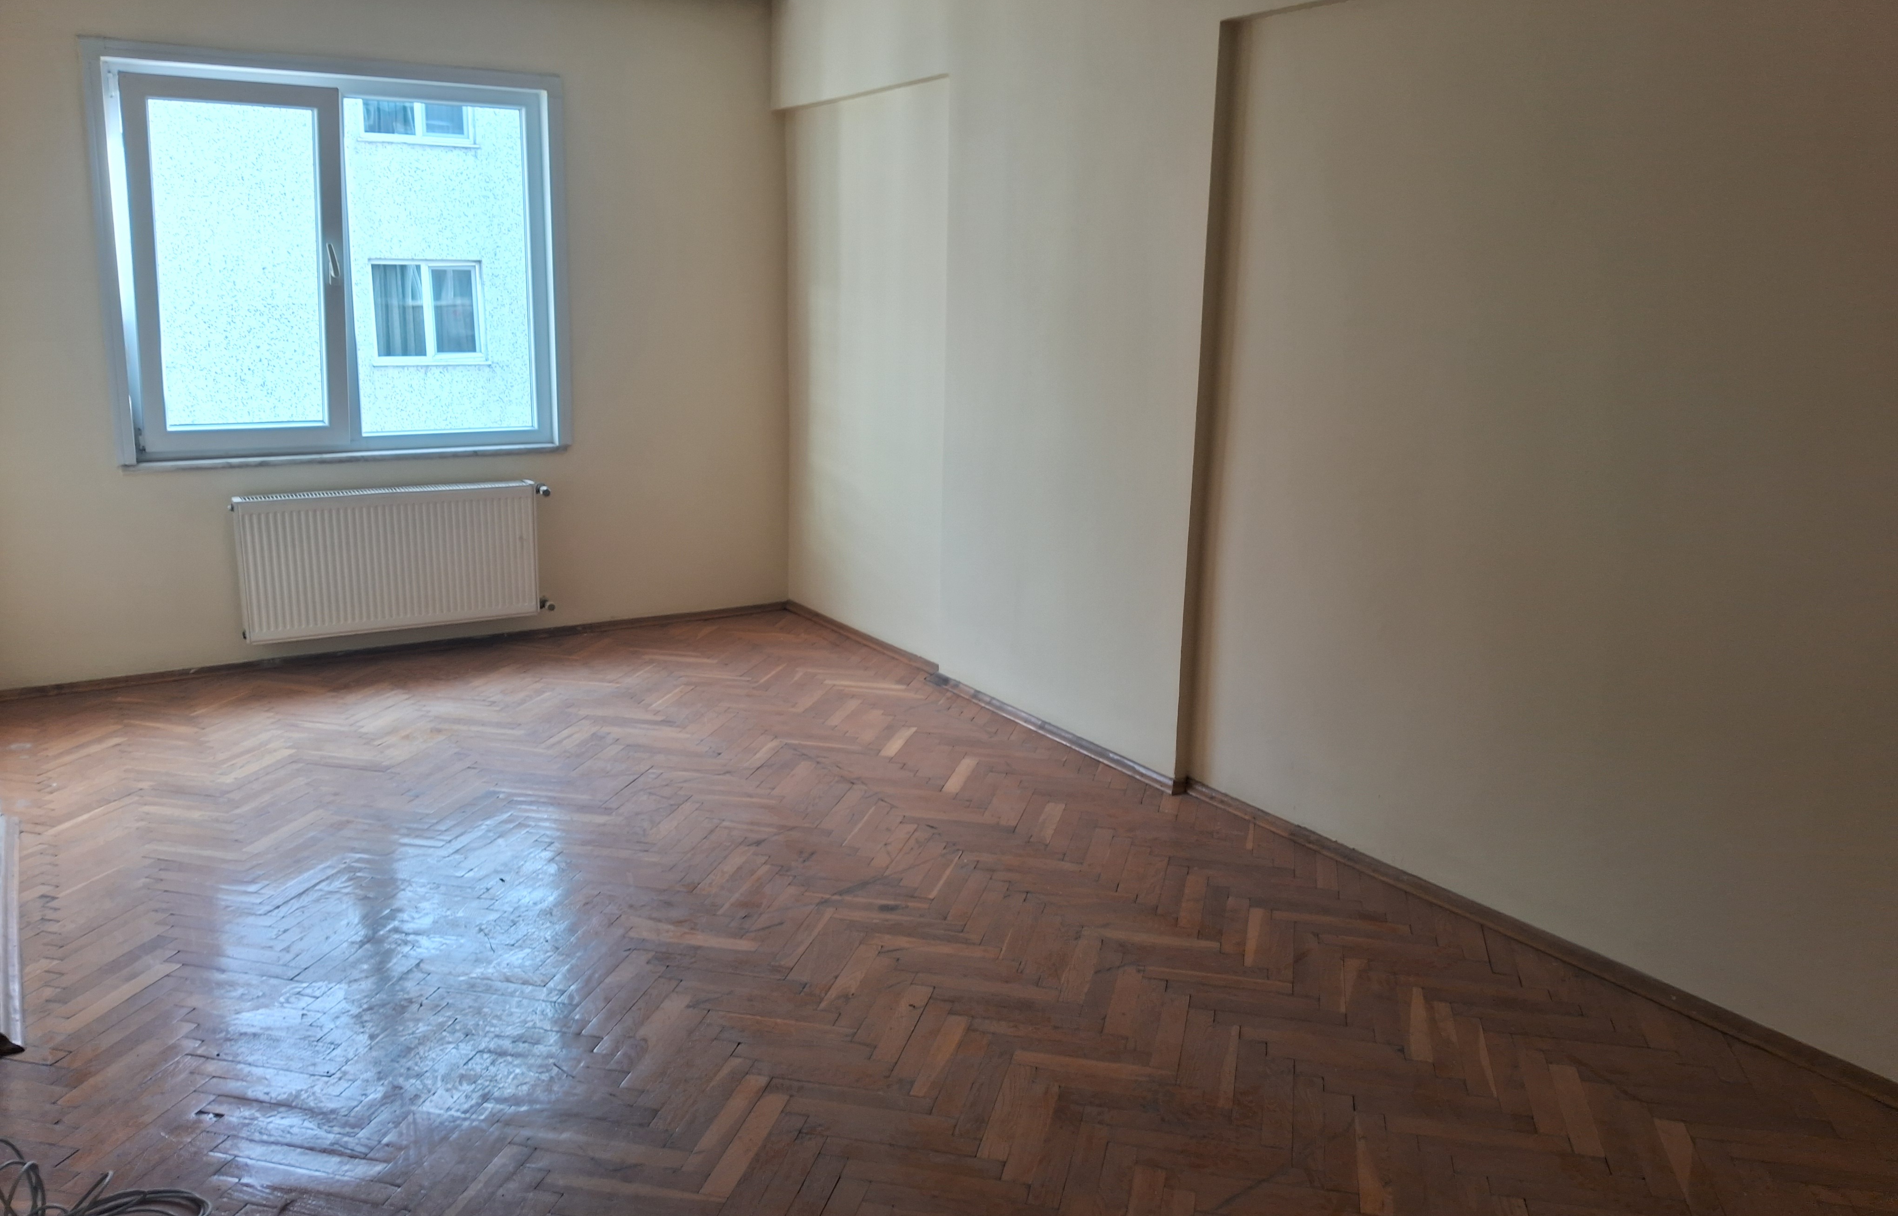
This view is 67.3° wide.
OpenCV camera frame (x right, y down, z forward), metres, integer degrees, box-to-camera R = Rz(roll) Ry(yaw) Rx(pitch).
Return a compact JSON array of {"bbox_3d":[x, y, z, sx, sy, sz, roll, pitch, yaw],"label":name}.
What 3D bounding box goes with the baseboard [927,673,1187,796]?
[{"bbox_3d":[0.331,0.434,5.261,0.030,0.048,1.520,-7,15,-32],"label":"baseboard"}]

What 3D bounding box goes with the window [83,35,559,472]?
[{"bbox_3d":[-2.422,-1.399,5.742,1.730,1.520,0.120,-7,15,-32],"label":"window"}]

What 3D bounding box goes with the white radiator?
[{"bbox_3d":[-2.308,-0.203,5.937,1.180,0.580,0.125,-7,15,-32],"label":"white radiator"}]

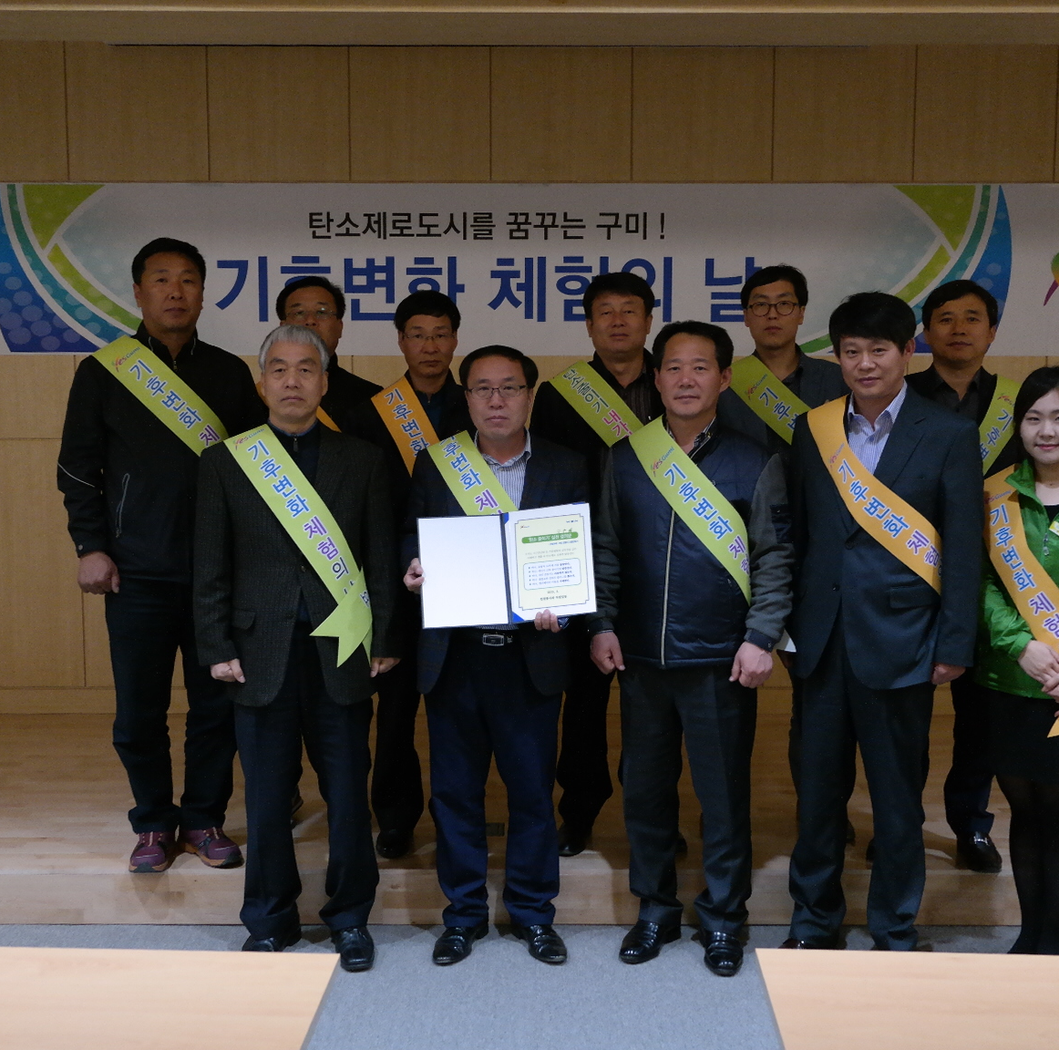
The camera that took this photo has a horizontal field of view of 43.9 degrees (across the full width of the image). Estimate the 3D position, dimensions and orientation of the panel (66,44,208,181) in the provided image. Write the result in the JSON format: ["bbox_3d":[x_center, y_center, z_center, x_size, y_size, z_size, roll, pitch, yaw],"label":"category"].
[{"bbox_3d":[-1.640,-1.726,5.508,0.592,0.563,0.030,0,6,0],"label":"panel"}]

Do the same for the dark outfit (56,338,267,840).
[{"bbox_3d":[-1.083,0.169,3.898,0.624,1.507,0.320,-1,6,-7],"label":"dark outfit"}]

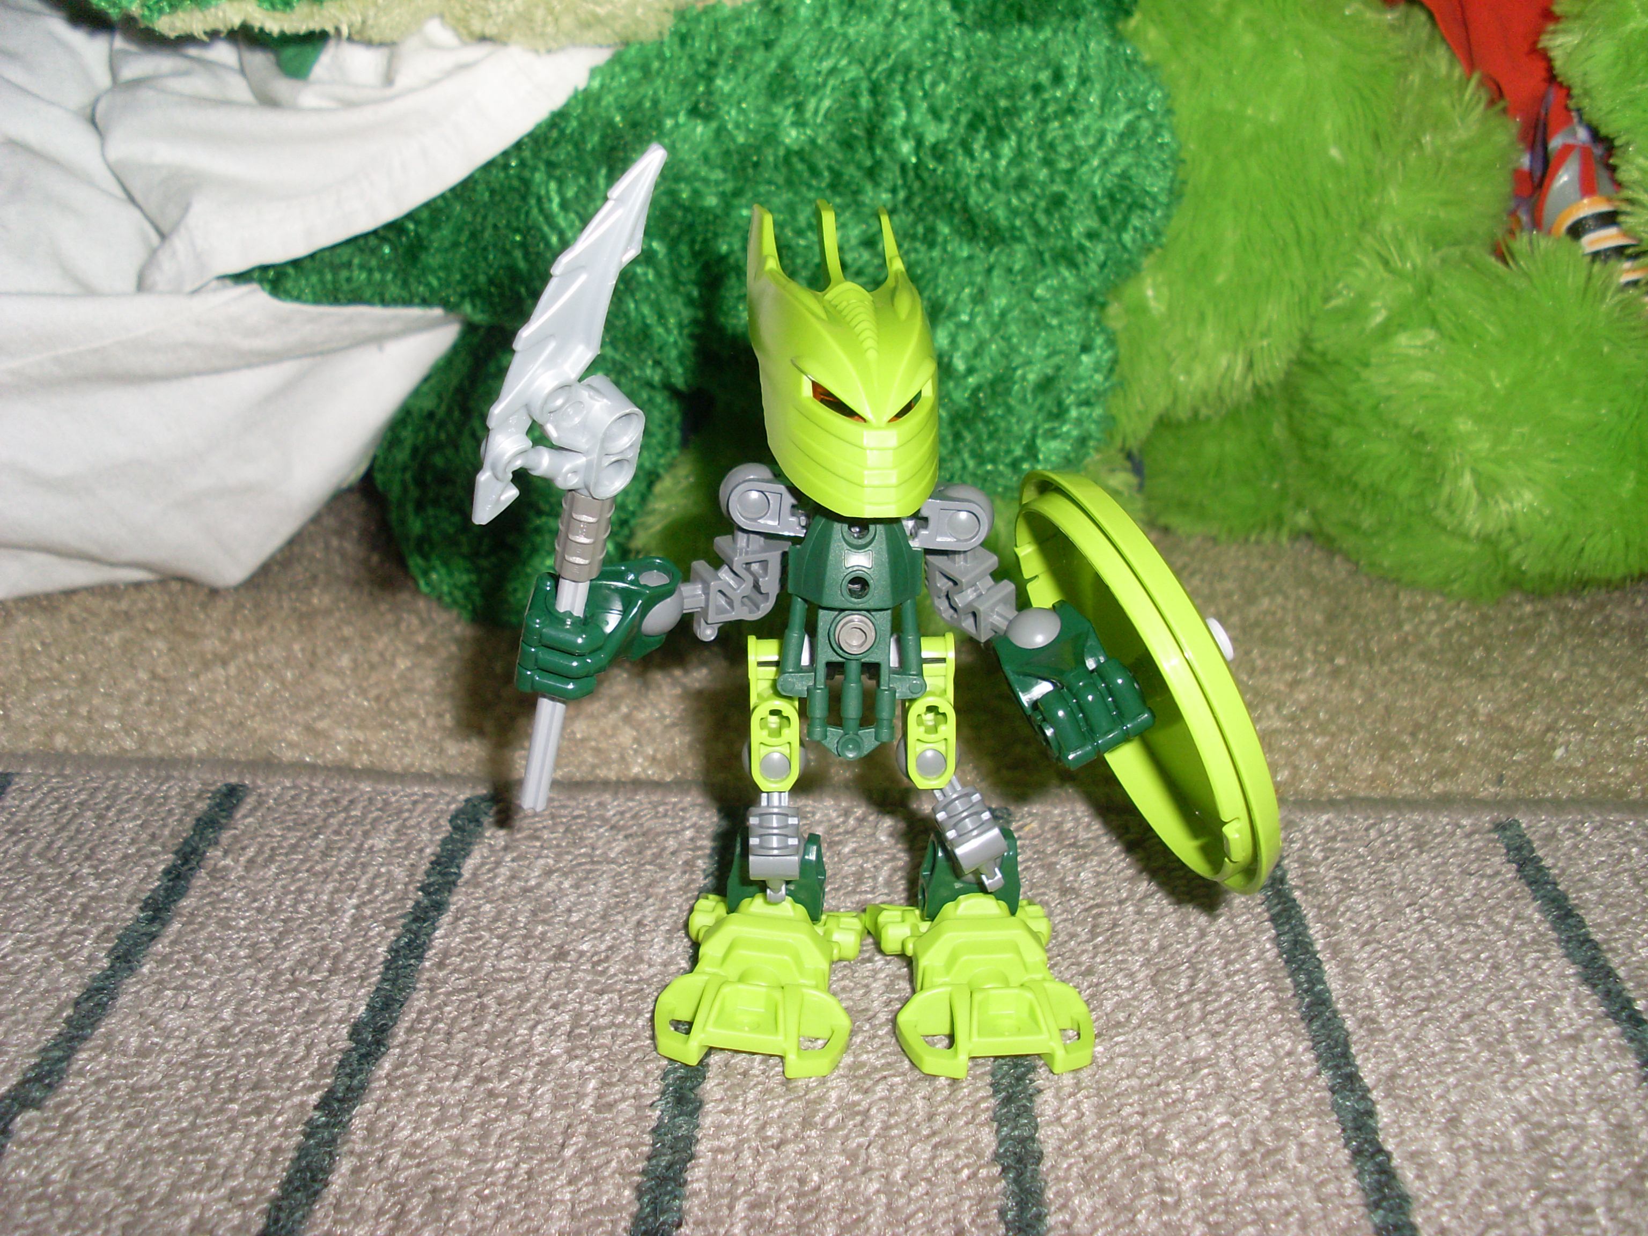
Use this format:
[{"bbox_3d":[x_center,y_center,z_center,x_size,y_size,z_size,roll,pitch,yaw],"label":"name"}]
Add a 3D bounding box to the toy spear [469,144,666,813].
[{"bbox_3d":[-0.042,-0.017,0.287,0.024,0.125,0.018,16,34,0],"label":"toy spear"}]

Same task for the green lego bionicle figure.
[{"bbox_3d":[0.001,0.002,0.281,0.104,0.130,0.056,0,24,-2],"label":"green lego bionicle figure"}]

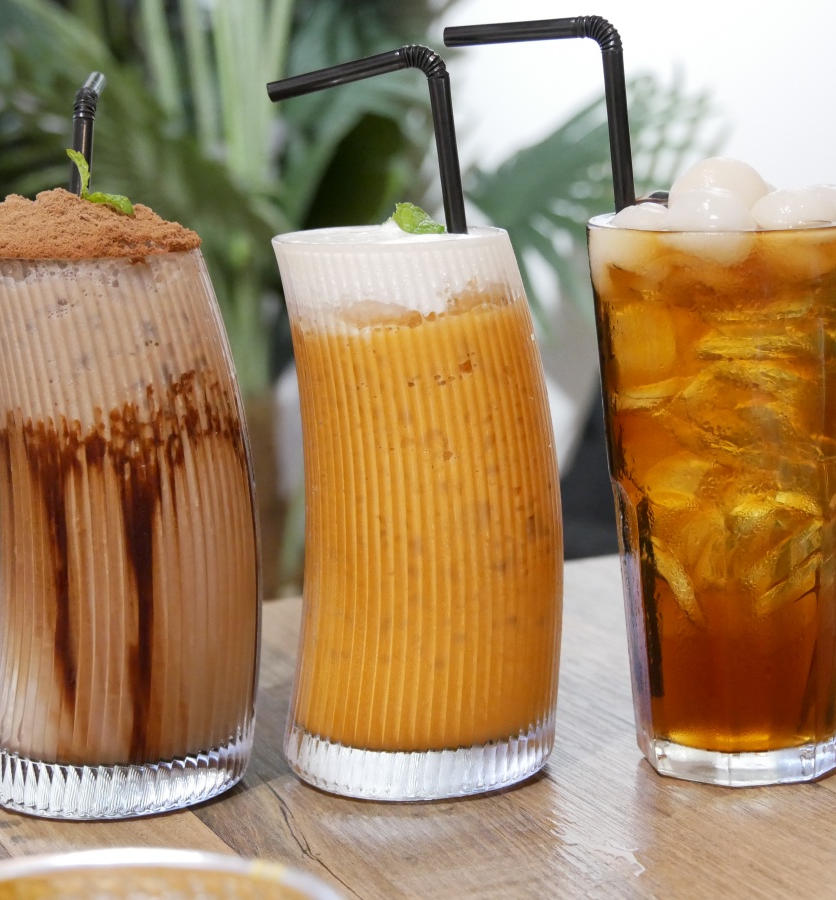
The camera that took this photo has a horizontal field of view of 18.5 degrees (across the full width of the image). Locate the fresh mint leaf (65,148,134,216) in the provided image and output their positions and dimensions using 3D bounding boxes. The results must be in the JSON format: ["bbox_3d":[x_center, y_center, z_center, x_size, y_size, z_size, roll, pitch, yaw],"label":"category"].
[{"bbox_3d":[-0.092,-0.077,0.742,0.021,0.019,0.012,-2,9,0],"label":"fresh mint leaf"}]

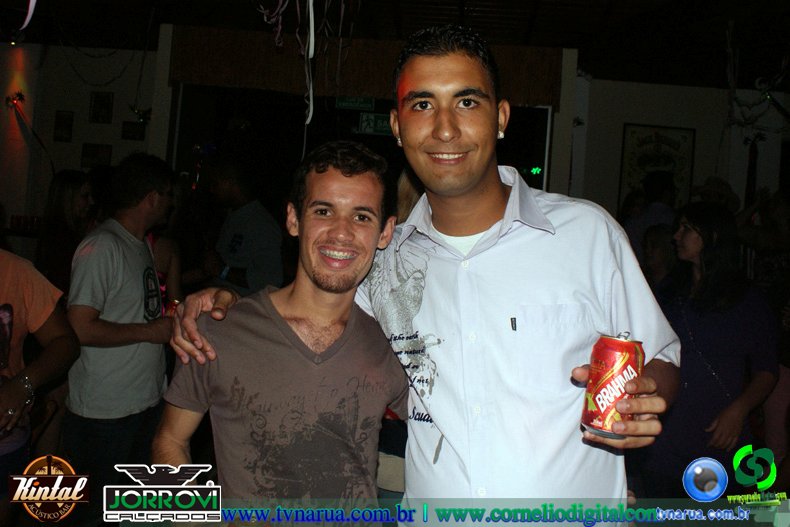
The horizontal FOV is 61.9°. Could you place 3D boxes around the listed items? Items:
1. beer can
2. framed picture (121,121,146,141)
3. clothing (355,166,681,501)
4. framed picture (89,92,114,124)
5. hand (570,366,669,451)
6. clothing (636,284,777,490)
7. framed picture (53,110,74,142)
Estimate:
[{"bbox_3d":[0.286,0.159,0.858,0.066,0.122,0.066,10,-2,11],"label":"beer can"},{"bbox_3d":[-1.884,-0.955,4.750,0.166,0.130,0.025,4,-2,4],"label":"framed picture"},{"bbox_3d":[0.150,0.205,1.070,0.560,0.720,0.330,-2,-2,9],"label":"clothing"},{"bbox_3d":[-2.117,-1.122,4.750,0.161,0.222,0.025,4,-2,4],"label":"framed picture"},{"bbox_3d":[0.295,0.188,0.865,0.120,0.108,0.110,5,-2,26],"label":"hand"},{"bbox_3d":[1.119,0.443,2.350,0.470,0.700,0.320,5,0,33],"label":"clothing"},{"bbox_3d":[-2.386,-0.988,4.750,0.130,0.219,0.025,4,-2,4],"label":"framed picture"}]

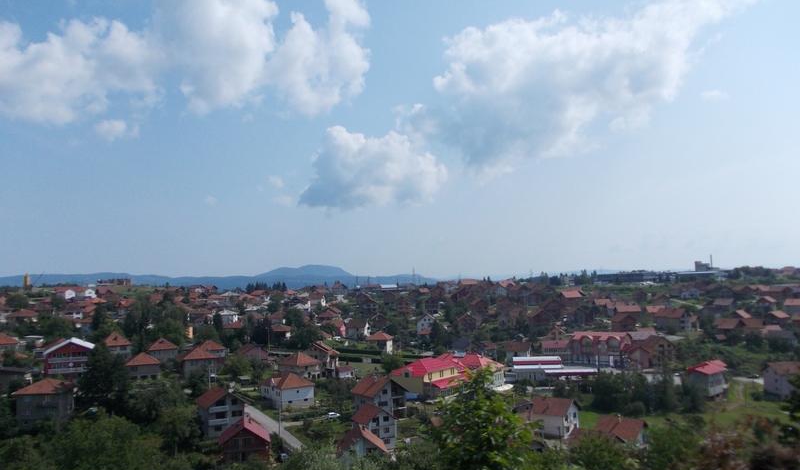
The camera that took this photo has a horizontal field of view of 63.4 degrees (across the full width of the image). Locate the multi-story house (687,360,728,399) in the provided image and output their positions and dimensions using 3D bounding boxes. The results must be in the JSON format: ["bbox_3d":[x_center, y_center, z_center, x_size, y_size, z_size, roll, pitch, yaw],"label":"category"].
[{"bbox_3d":[85.200,40.200,178.000,7.400,8.600,11.800,-4,-5,43],"label":"multi-story house"}]

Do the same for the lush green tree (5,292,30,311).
[{"bbox_3d":[-198.018,34.556,335.000,13.460,10.613,12.787,2,-4,-31],"label":"lush green tree"}]

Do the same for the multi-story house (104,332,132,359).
[{"bbox_3d":[-107.010,42.580,246.000,8.800,9.900,8.800,3,-5,-32],"label":"multi-story house"}]

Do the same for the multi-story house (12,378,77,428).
[{"bbox_3d":[-82.894,39.172,151.000,10.200,11.000,9.600,1,-4,-10],"label":"multi-story house"}]

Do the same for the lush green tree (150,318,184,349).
[{"bbox_3d":[-97.010,40.680,270.000,12.000,12.000,12.000,2,-4,-20],"label":"lush green tree"}]

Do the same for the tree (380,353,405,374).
[{"bbox_3d":[-2.570,44.080,222.000,7.800,7.200,7.800,0,-4,-1],"label":"tree"}]

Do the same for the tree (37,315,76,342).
[{"bbox_3d":[-130.053,35.590,245.000,15.145,10.223,13.630,2,-4,-28],"label":"tree"}]

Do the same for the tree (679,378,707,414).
[{"bbox_3d":[78.200,42.910,173.000,7.200,9.400,7.200,-2,-5,24],"label":"tree"}]

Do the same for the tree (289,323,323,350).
[{"bbox_3d":[-38.229,40.941,262.000,13.200,10.800,11.000,1,-4,-8],"label":"tree"}]

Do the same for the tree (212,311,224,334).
[{"bbox_3d":[-93.960,45.300,335.000,5.800,11.300,5.800,1,-4,-16],"label":"tree"}]

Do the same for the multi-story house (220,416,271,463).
[{"bbox_3d":[-29.397,38.796,122.734,9.000,6.500,9.200,1,-4,-14],"label":"multi-story house"}]

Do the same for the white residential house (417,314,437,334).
[{"bbox_3d":[13.429,45.294,330.000,10.200,10.200,10.000,0,-4,-3],"label":"white residential house"}]

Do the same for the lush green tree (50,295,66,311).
[{"bbox_3d":[-184.709,37.185,350.000,8.654,8.924,8.654,2,-4,-28],"label":"lush green tree"}]

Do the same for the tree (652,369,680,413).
[{"bbox_3d":[64.623,37.791,157.000,6.600,10.600,6.500,-2,-4,22],"label":"tree"}]

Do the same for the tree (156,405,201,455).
[{"bbox_3d":[-45.121,39.594,132.000,8.800,10.300,8.500,1,-4,-19],"label":"tree"}]

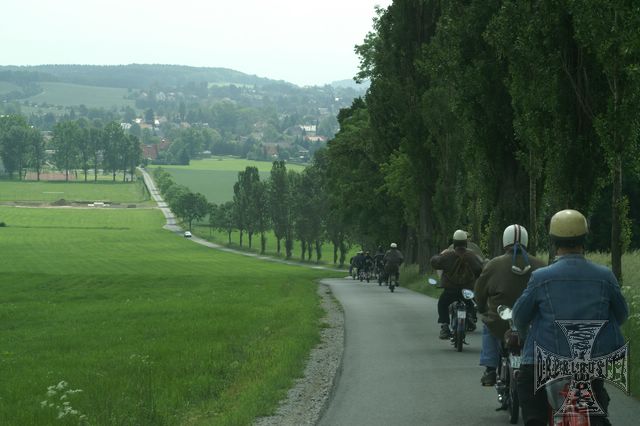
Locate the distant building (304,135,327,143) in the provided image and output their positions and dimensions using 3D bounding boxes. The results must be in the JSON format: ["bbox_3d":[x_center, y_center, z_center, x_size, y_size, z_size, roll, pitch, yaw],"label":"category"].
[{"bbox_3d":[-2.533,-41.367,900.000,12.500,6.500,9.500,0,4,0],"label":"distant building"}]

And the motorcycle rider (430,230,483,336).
[{"bbox_3d":[2.014,1.042,23.200,0.760,1.520,0.850,0,-1,1],"label":"motorcycle rider"}]

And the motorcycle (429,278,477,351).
[{"bbox_3d":[1.980,1.465,23.200,0.750,1.050,1.850,0,-1,1],"label":"motorcycle"}]

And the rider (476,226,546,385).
[{"bbox_3d":[1.730,0.820,14.250,0.720,1.430,0.820,0,1,1],"label":"rider"}]

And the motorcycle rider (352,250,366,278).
[{"bbox_3d":[2.245,2.851,88.000,0.700,1.520,0.850,0,-1,-1],"label":"motorcycle rider"}]

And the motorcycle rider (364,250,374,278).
[{"bbox_3d":[2.635,2.786,86.000,0.680,1.500,0.850,0,-1,0],"label":"motorcycle rider"}]

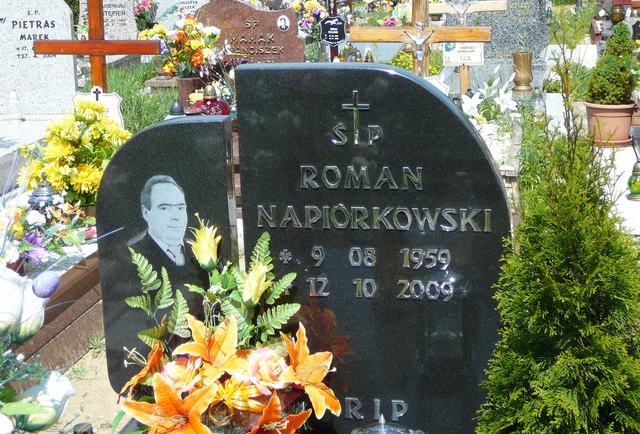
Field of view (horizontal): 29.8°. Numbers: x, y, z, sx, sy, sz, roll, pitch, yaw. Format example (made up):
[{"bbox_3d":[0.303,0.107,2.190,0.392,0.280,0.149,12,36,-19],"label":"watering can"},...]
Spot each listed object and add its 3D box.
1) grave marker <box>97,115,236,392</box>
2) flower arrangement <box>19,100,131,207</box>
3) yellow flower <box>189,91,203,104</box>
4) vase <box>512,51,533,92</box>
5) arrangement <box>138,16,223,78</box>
[{"bbox_3d":[-0.296,0.085,2.380,0.266,0.560,0.080,0,13,10],"label":"grave marker"},{"bbox_3d":[-1.103,-0.285,5.400,0.460,0.450,0.420,1,14,12],"label":"flower arrangement"},{"bbox_3d":[-0.684,-0.656,6.600,0.072,0.062,0.065,1,14,12],"label":"yellow flower"},{"bbox_3d":[1.348,-0.969,8.000,0.130,0.260,0.130,1,14,12],"label":"vase"},{"bbox_3d":[-0.801,-0.979,6.900,0.460,0.350,0.400,1,14,12],"label":"arrangement"}]

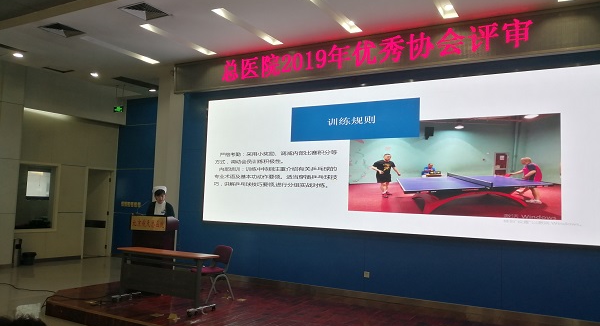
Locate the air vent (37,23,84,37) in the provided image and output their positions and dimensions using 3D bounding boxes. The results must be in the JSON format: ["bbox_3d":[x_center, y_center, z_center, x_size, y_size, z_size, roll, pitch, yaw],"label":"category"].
[{"bbox_3d":[-3.826,-2.155,7.274,0.500,0.070,0.500,0,-4,28],"label":"air vent"}]

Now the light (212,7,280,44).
[{"bbox_3d":[-0.751,-2.106,6.982,0.200,0.080,1.650,0,-4,28],"label":"light"}]

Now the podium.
[{"bbox_3d":[-2.479,1.460,7.698,0.670,1.130,0.500,1,-3,8],"label":"podium"}]

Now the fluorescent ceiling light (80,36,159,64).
[{"bbox_3d":[-3.293,-2.092,8.331,0.200,0.080,1.650,0,-4,28],"label":"fluorescent ceiling light"}]

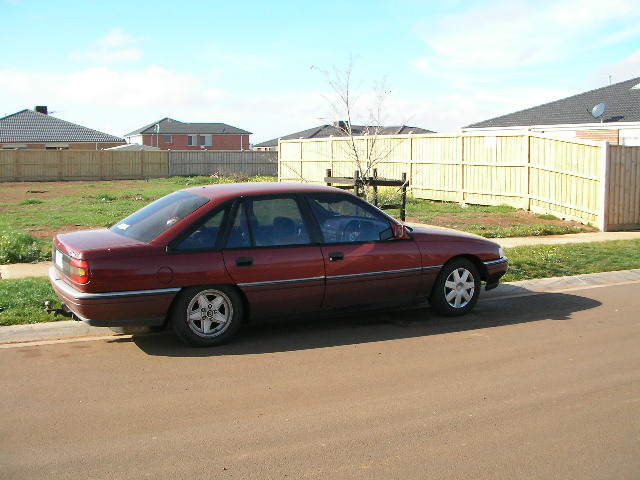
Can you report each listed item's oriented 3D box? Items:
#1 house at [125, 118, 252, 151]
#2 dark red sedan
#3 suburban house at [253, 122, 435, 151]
[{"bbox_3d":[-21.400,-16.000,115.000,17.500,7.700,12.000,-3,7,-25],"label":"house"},{"bbox_3d":[-0.240,0.105,7.365,4.850,1.400,1.810,-3,8,-27],"label":"dark red sedan"},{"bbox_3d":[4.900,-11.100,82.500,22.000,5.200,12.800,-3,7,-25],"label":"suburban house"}]

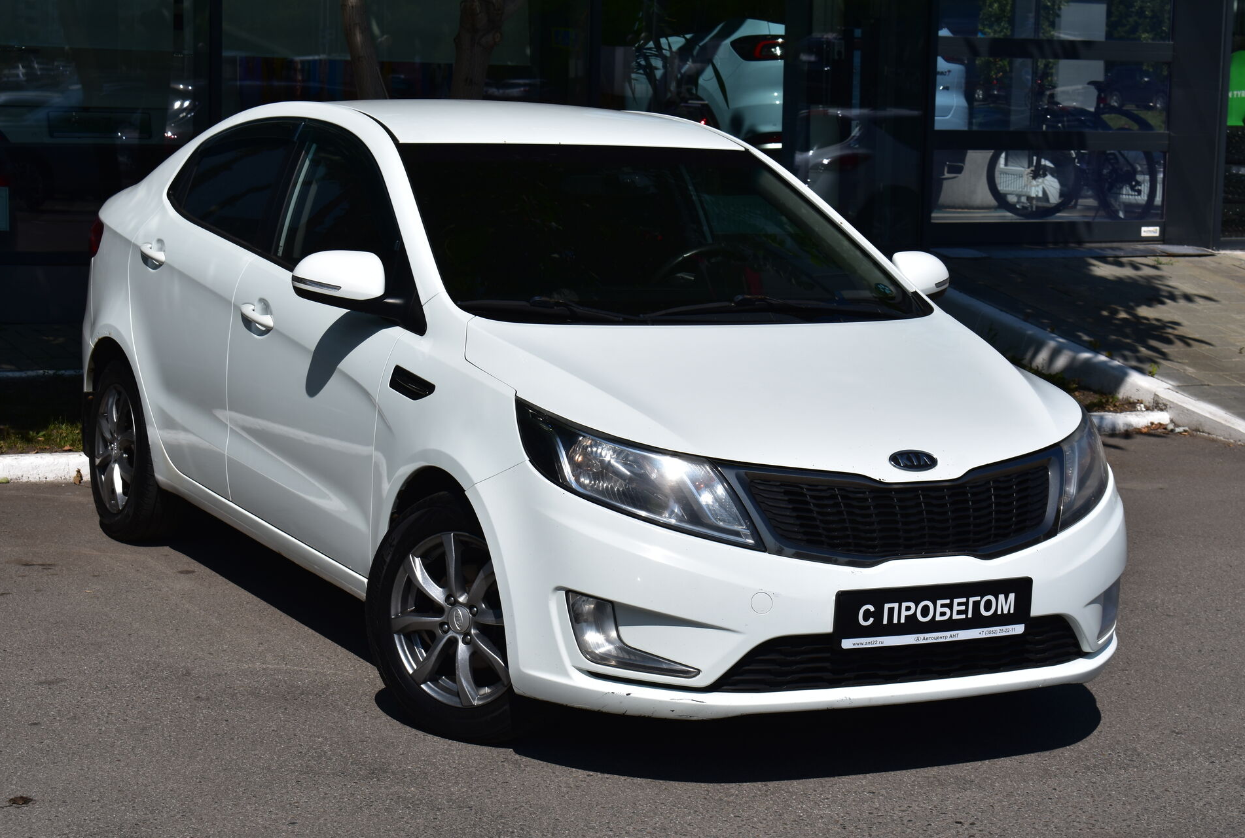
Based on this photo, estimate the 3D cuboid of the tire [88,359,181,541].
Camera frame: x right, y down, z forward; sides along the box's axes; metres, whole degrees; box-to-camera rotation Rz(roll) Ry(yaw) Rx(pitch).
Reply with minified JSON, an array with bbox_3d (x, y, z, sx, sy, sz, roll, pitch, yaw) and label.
[{"bbox_3d":[-1.590,0.091,8.179,0.200,0.615,0.615,-2,9,-28],"label":"tire"}]

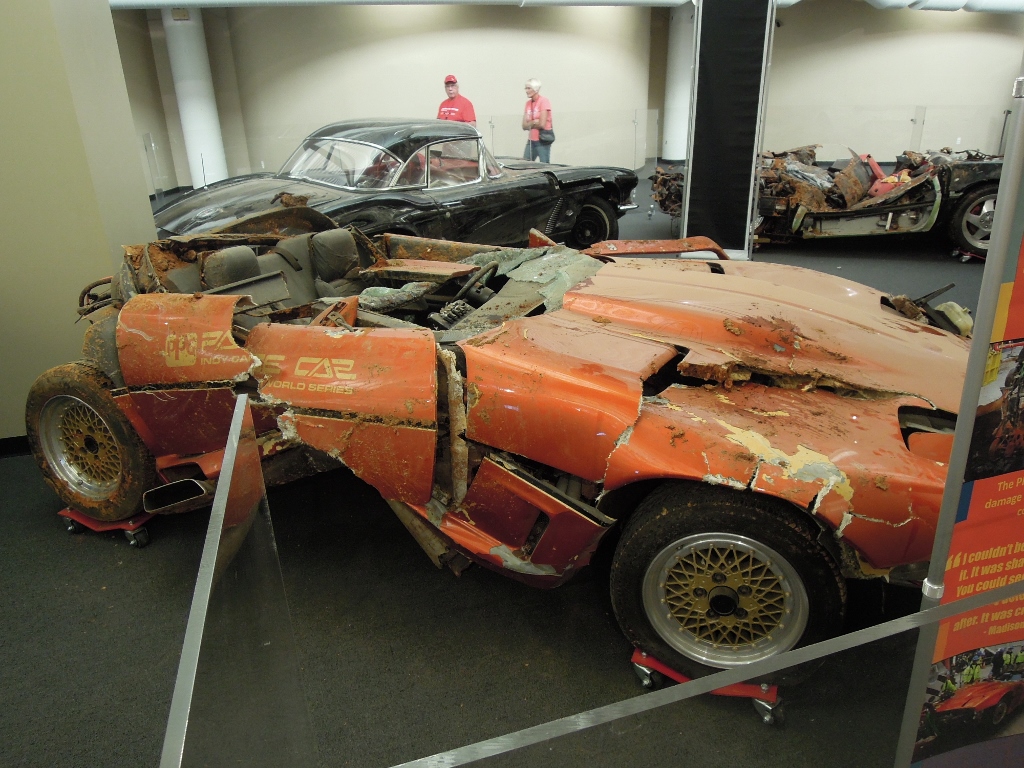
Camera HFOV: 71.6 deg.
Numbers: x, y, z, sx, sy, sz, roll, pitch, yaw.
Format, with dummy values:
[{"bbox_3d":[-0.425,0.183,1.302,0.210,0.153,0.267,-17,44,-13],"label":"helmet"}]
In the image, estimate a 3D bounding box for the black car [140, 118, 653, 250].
[{"bbox_3d":[-0.847,-1.488,6.163,4.480,1.330,1.790,-22,30,-40],"label":"black car"}]

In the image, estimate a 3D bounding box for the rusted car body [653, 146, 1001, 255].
[{"bbox_3d":[3.417,-2.039,7.687,3.950,0.980,1.850,0,23,3],"label":"rusted car body"}]

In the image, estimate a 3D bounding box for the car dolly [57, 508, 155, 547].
[{"bbox_3d":[-1.592,0.524,2.967,0.400,0.115,0.330,8,24,21],"label":"car dolly"}]

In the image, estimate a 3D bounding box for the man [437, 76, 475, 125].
[{"bbox_3d":[-0.682,-2.866,8.851,0.520,1.780,0.330,12,26,29],"label":"man"}]

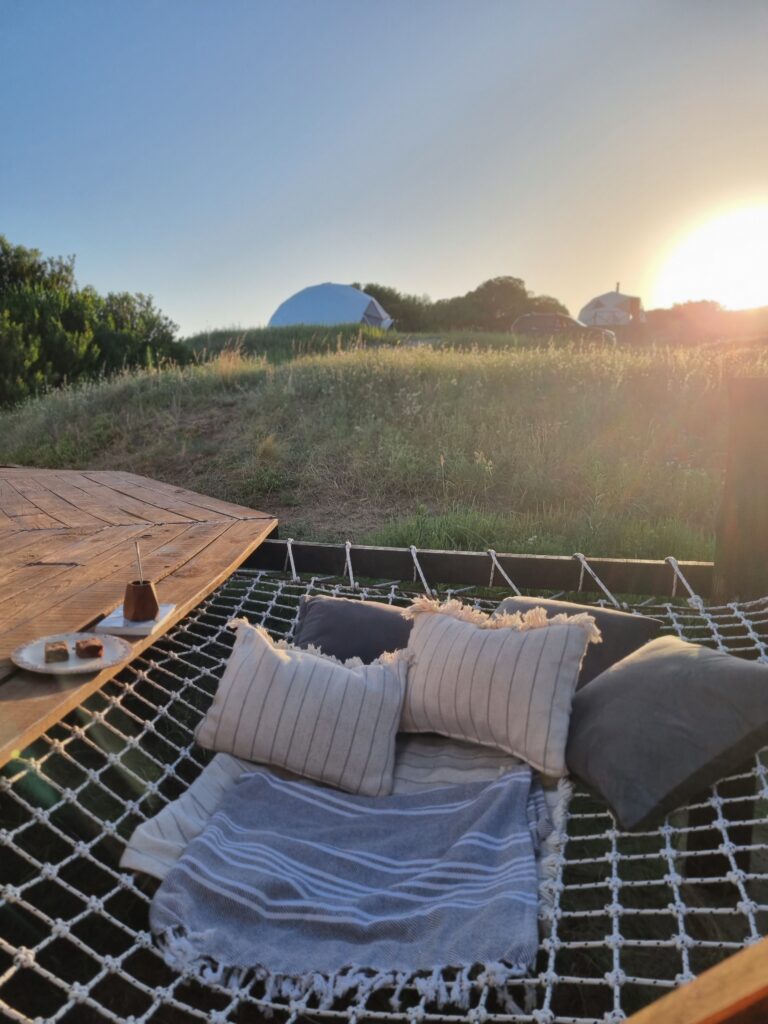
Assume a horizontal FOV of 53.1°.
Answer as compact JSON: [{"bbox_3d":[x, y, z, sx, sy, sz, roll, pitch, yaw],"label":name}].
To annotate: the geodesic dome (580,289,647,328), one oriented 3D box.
[{"bbox_3d":[19.695,-17.481,66.247,6.000,3.100,6.000,-1,9,7],"label":"geodesic dome"}]

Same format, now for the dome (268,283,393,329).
[{"bbox_3d":[-2.529,-9.118,35.256,6.100,3.000,6.000,1,10,20],"label":"dome"}]

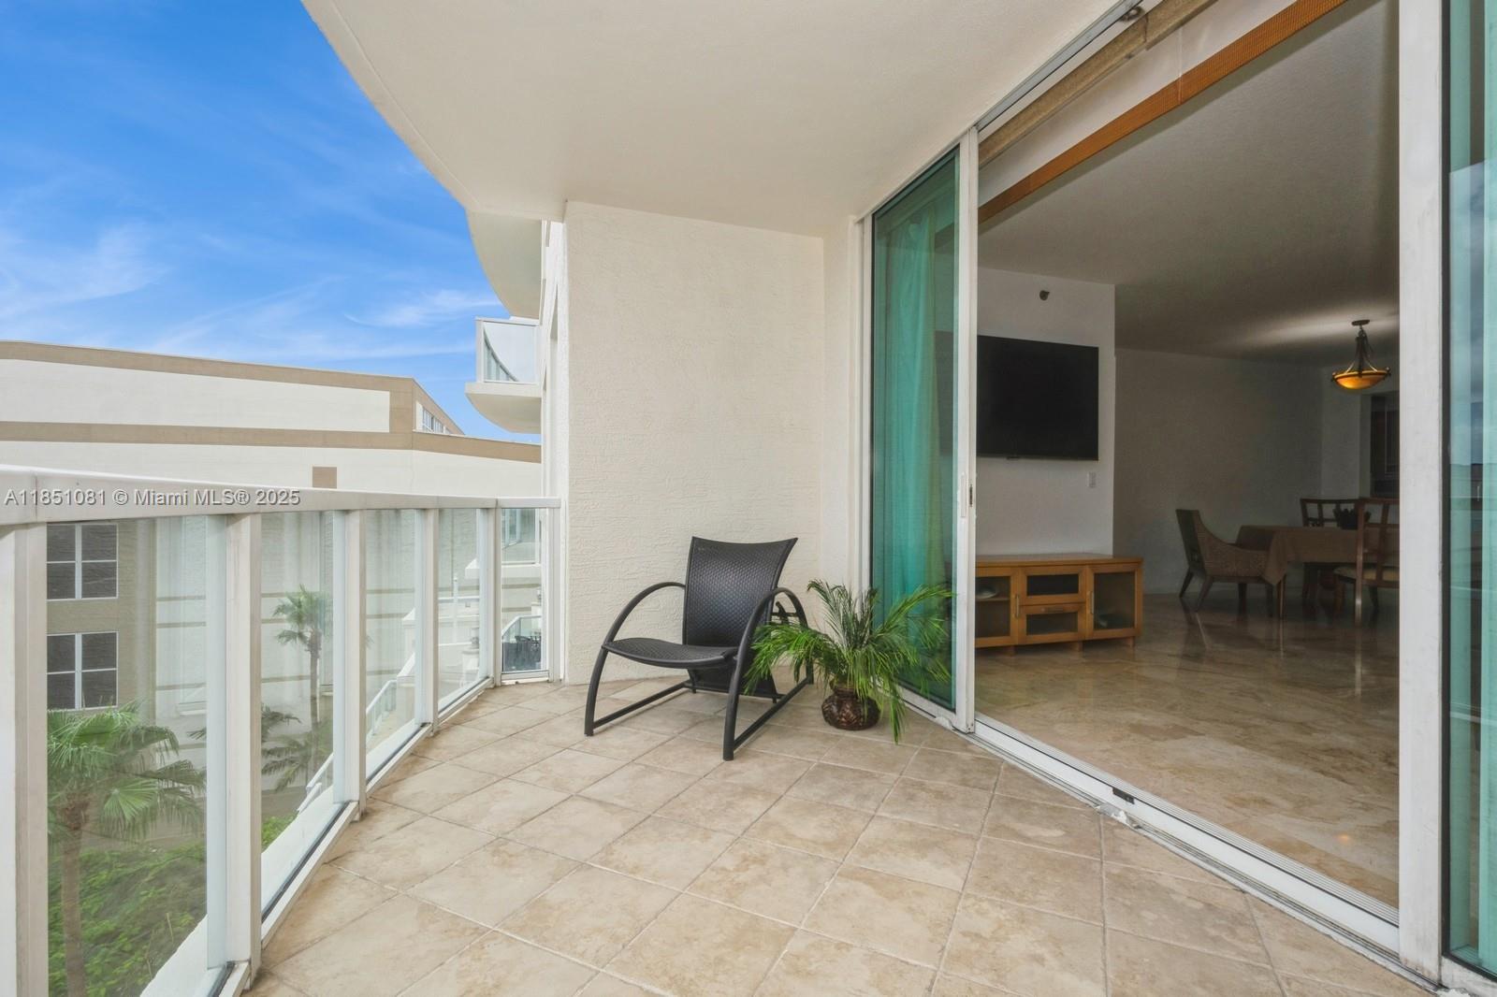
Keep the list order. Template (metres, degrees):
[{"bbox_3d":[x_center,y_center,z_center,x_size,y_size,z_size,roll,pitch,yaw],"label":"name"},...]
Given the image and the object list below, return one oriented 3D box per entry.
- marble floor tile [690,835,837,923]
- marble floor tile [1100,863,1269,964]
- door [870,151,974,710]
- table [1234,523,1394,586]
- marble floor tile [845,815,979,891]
[{"bbox_3d":[0.051,1.034,1.688,0.309,0.015,0.306,0,0,27],"label":"marble floor tile"},{"bbox_3d":[1.105,1.062,1.609,0.326,0.010,0.326,0,0,24],"label":"marble floor tile"},{"bbox_3d":[0.839,-0.274,3.197,0.060,2.620,0.920,0,0,-19],"label":"door"},{"bbox_3d":[5.360,0.655,5.420,1.600,0.745,1.050,0,0,22],"label":"table"},{"bbox_3d":[0.503,1.062,1.875,0.326,0.010,0.326,0,0,24],"label":"marble floor tile"}]

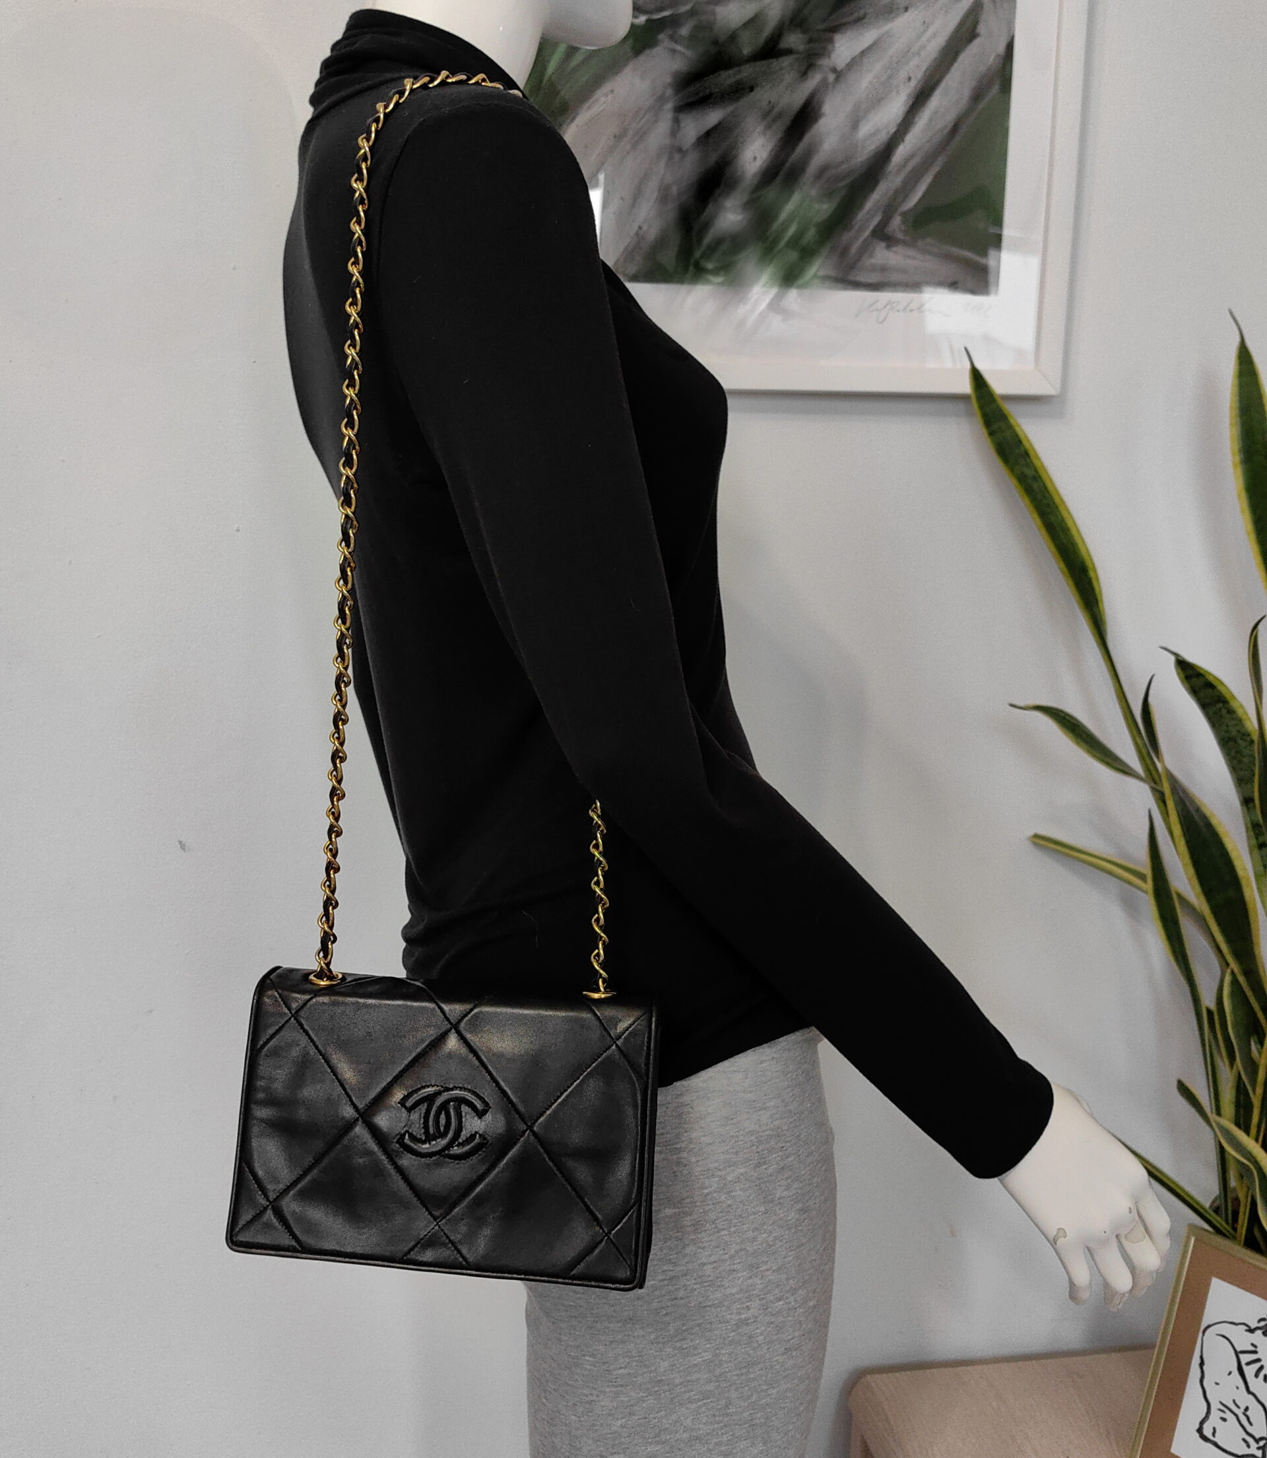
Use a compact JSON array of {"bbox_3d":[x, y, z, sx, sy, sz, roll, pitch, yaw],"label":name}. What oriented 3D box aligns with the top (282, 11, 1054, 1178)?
[{"bbox_3d":[0.000,-0.108,0.830,0.385,0.680,0.430,-2,9,-17],"label":"top"}]

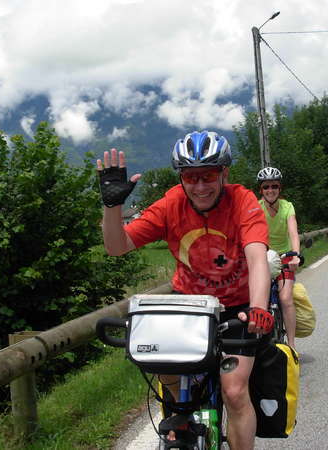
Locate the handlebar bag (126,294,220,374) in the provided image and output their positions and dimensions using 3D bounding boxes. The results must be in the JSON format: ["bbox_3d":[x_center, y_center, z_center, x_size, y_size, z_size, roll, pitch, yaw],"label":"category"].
[{"bbox_3d":[0.025,0.342,2.050,0.265,0.225,0.190,-1,1,12],"label":"handlebar bag"}]

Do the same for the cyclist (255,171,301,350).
[{"bbox_3d":[0.897,0.275,5.250,0.500,1.470,0.700,-4,1,14],"label":"cyclist"}]

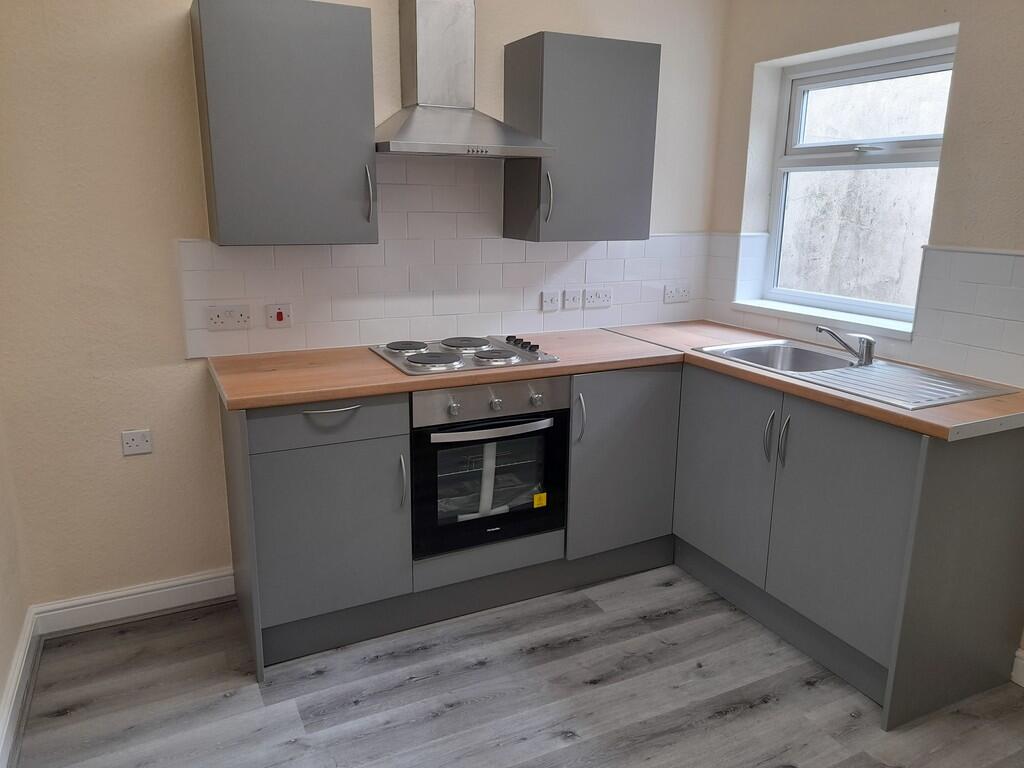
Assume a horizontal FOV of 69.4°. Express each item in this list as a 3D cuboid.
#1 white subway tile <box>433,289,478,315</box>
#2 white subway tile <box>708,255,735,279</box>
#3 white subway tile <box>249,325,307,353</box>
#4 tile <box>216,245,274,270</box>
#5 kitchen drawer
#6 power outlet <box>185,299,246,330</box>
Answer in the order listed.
[{"bbox_3d":[-0.224,-0.333,2.996,0.200,0.100,0.010,-6,15,-26],"label":"white subway tile"},{"bbox_3d":[0.986,-0.537,3.441,0.010,0.098,0.181,-6,15,-26],"label":"white subway tile"},{"bbox_3d":[-0.861,-0.168,2.725,0.200,0.100,0.009,-6,17,-25],"label":"white subway tile"},{"bbox_3d":[-0.936,-0.449,2.587,0.200,0.100,0.010,-6,16,-26],"label":"tile"},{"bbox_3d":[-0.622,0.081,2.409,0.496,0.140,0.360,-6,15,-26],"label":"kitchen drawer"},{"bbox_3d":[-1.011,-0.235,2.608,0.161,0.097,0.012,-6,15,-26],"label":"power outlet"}]

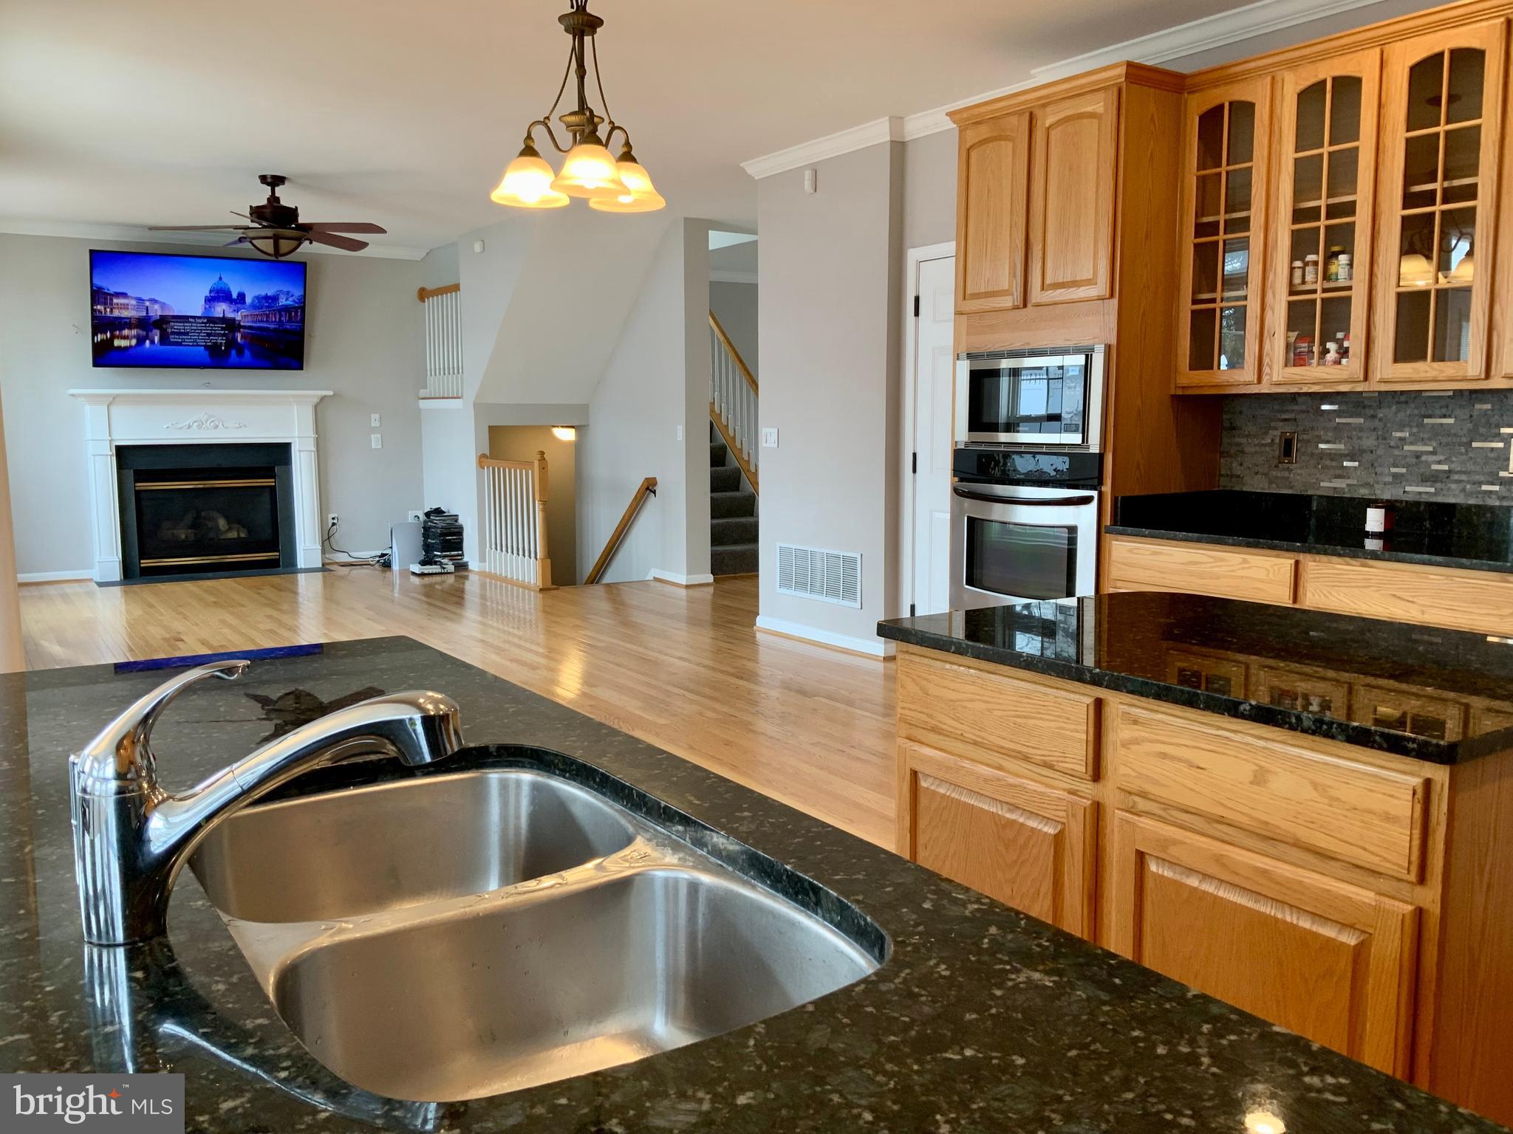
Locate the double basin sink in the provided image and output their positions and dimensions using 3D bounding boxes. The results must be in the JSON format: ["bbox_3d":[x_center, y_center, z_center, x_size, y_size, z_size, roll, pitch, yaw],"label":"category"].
[{"bbox_3d":[-0.228,0.355,1.109,0.462,0.190,0.780,-5,8,-33],"label":"double basin sink"}]

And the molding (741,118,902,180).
[{"bbox_3d":[0.352,-2.233,6.828,0.180,0.112,1.340,-5,8,-33],"label":"molding"}]

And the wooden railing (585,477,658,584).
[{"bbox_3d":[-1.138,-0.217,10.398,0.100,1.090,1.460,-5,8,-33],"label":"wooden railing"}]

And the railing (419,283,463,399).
[{"bbox_3d":[-2.711,-1.912,10.858,0.100,0.930,1.030,-5,8,-33],"label":"railing"}]

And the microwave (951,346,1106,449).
[{"bbox_3d":[1.202,-0.657,4.951,0.450,0.385,0.770,-5,8,-33],"label":"microwave"}]

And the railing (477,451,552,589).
[{"bbox_3d":[-1.896,-0.396,9.795,0.110,1.013,1.350,-5,8,-33],"label":"railing"}]

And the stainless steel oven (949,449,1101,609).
[{"bbox_3d":[1.238,-0.109,5.017,0.580,0.715,0.770,-5,8,-33],"label":"stainless steel oven"}]

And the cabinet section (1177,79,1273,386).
[{"bbox_3d":[1.733,-1.146,4.451,0.310,1.023,0.342,-5,8,-34],"label":"cabinet section"}]

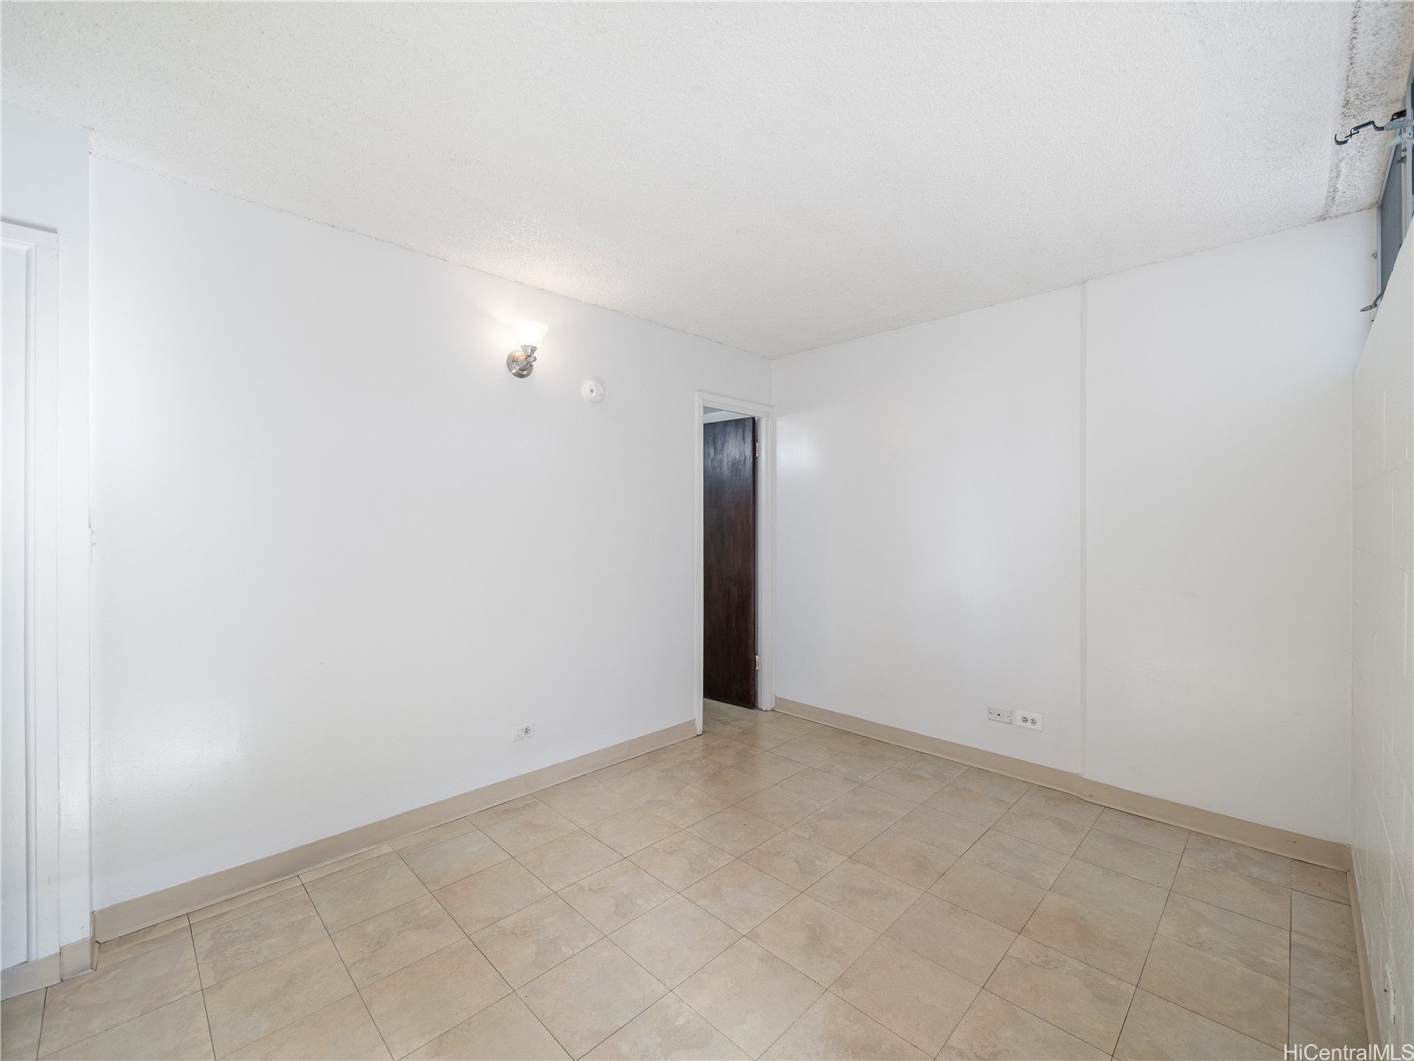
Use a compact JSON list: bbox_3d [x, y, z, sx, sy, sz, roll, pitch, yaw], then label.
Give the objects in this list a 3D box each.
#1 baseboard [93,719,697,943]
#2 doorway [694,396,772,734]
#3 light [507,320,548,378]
[{"bbox_3d":[-0.974,1.211,2.621,2.500,0.105,0.018,0,0,-43],"label":"baseboard"},{"bbox_3d":[0.172,0.200,3.782,0.730,2.115,0.130,0,0,-43],"label":"doorway"},{"bbox_3d":[-0.834,-0.836,2.654,0.145,0.227,0.170,0,0,-43],"label":"light"}]

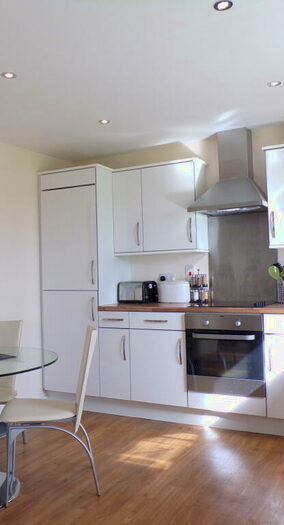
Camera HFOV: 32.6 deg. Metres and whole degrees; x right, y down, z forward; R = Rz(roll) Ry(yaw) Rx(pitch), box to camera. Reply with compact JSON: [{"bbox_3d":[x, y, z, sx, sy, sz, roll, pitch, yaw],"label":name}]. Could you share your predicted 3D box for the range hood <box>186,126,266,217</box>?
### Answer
[{"bbox_3d":[0.740,-0.767,3.998,0.600,0.720,0.490,-2,-2,27],"label":"range hood"}]

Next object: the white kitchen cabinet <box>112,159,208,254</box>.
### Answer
[{"bbox_3d":[0.167,-0.467,4.372,0.800,0.780,0.330,-2,-2,27],"label":"white kitchen cabinet"}]

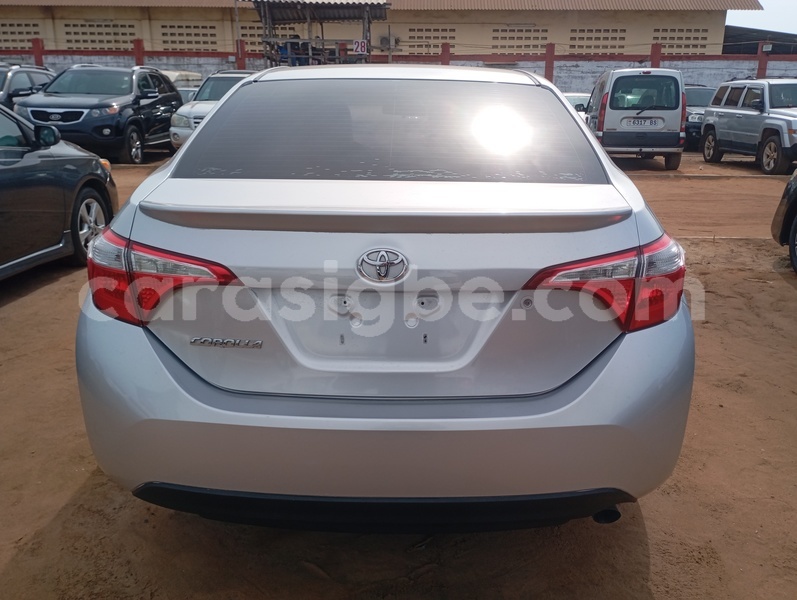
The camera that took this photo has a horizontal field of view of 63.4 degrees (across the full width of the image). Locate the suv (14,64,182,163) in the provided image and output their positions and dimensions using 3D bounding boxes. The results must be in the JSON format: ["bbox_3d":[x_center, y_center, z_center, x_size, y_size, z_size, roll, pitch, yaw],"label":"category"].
[{"bbox_3d":[-5.526,-3.581,12.416,1.920,1.740,4.690,0,18,-3],"label":"suv"}]

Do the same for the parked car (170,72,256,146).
[{"bbox_3d":[-3.245,-3.966,13.714,1.860,1.740,4.690,1,18,1],"label":"parked car"}]

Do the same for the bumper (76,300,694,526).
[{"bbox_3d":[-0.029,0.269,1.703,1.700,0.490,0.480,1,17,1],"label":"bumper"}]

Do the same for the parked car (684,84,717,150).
[{"bbox_3d":[7.899,-5.077,17.746,1.840,1.690,4.500,1,18,-1],"label":"parked car"}]

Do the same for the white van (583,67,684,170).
[{"bbox_3d":[4.830,-3.852,13.582,1.720,1.820,4.020,4,18,11],"label":"white van"}]

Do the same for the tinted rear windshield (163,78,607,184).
[{"bbox_3d":[-0.007,-0.582,2.145,1.300,0.120,0.770,1,42,0],"label":"tinted rear windshield"}]

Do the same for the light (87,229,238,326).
[{"bbox_3d":[-0.575,-0.043,1.617,0.455,0.220,0.310,1,17,1],"label":"light"}]

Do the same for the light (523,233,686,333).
[{"bbox_3d":[0.519,-0.029,1.592,0.455,0.220,0.310,1,17,1],"label":"light"}]

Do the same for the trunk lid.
[{"bbox_3d":[-0.028,-0.049,1.621,1.190,0.455,0.430,1,17,1],"label":"trunk lid"}]

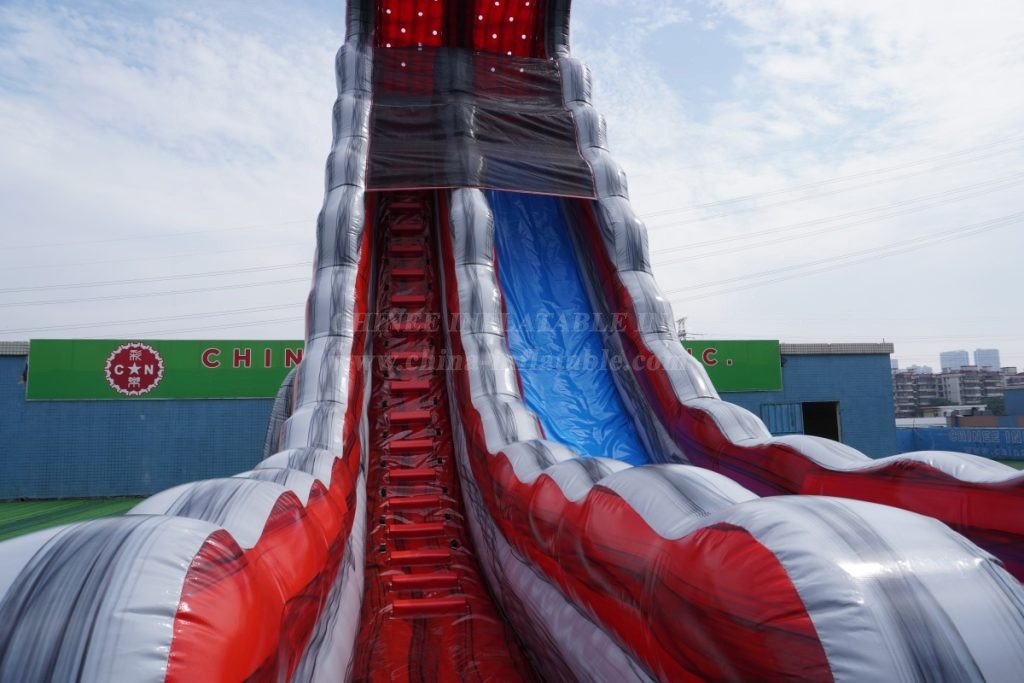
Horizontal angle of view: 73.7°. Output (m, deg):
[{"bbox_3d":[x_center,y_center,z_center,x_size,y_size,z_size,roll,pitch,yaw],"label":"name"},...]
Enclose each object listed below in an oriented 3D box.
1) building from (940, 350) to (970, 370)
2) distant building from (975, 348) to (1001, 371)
[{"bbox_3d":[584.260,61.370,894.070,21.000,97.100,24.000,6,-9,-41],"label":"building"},{"bbox_3d":[626.980,60.330,893.990,25.000,98.460,20.000,-4,-8,25],"label":"distant building"}]

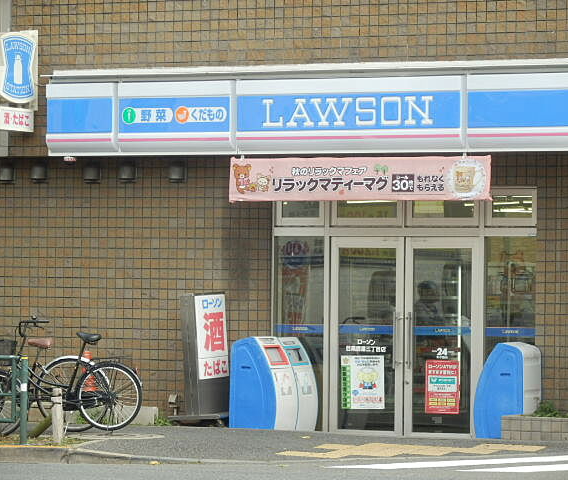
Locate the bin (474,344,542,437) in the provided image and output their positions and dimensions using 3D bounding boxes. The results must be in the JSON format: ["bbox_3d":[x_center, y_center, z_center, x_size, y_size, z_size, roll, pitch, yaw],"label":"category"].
[{"bbox_3d":[2.104,1.418,34.375,0.516,0.895,0.369,0,-1,30],"label":"bin"}]

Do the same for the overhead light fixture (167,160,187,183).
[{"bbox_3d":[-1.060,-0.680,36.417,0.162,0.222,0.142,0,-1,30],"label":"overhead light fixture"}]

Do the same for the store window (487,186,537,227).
[{"bbox_3d":[2.333,-0.342,37.593,0.581,0.406,0.080,0,-1,28],"label":"store window"}]

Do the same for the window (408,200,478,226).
[{"bbox_3d":[1.521,-0.314,35.075,0.787,0.369,0.081,0,-1,30],"label":"window"}]

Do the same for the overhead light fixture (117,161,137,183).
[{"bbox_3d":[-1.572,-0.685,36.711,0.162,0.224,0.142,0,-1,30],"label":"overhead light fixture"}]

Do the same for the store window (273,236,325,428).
[{"bbox_3d":[0.160,0.978,38.731,0.629,2.041,0.080,0,-1,28],"label":"store window"}]

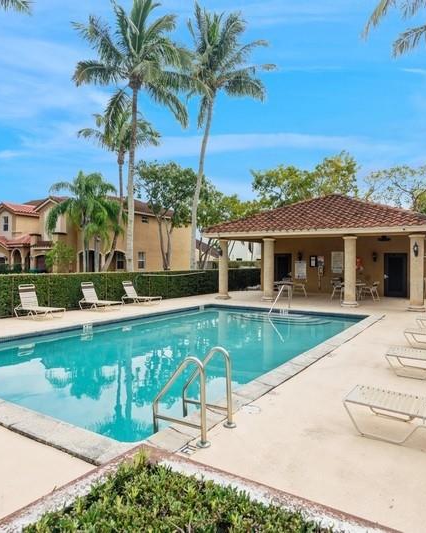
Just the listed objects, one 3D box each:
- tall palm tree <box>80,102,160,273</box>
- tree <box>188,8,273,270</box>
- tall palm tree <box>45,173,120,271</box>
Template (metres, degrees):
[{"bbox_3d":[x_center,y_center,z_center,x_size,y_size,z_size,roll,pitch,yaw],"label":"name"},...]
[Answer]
[{"bbox_3d":[-6.030,-4.680,25.580,5.100,11.800,5.100,1,1,0],"label":"tall palm tree"},{"bbox_3d":[0.800,-6.330,21.500,4.750,15.400,4.750,1,1,0],"label":"tree"},{"bbox_3d":[-7.800,-2.260,24.050,4.400,7.000,4.400,1,1,32],"label":"tall palm tree"}]

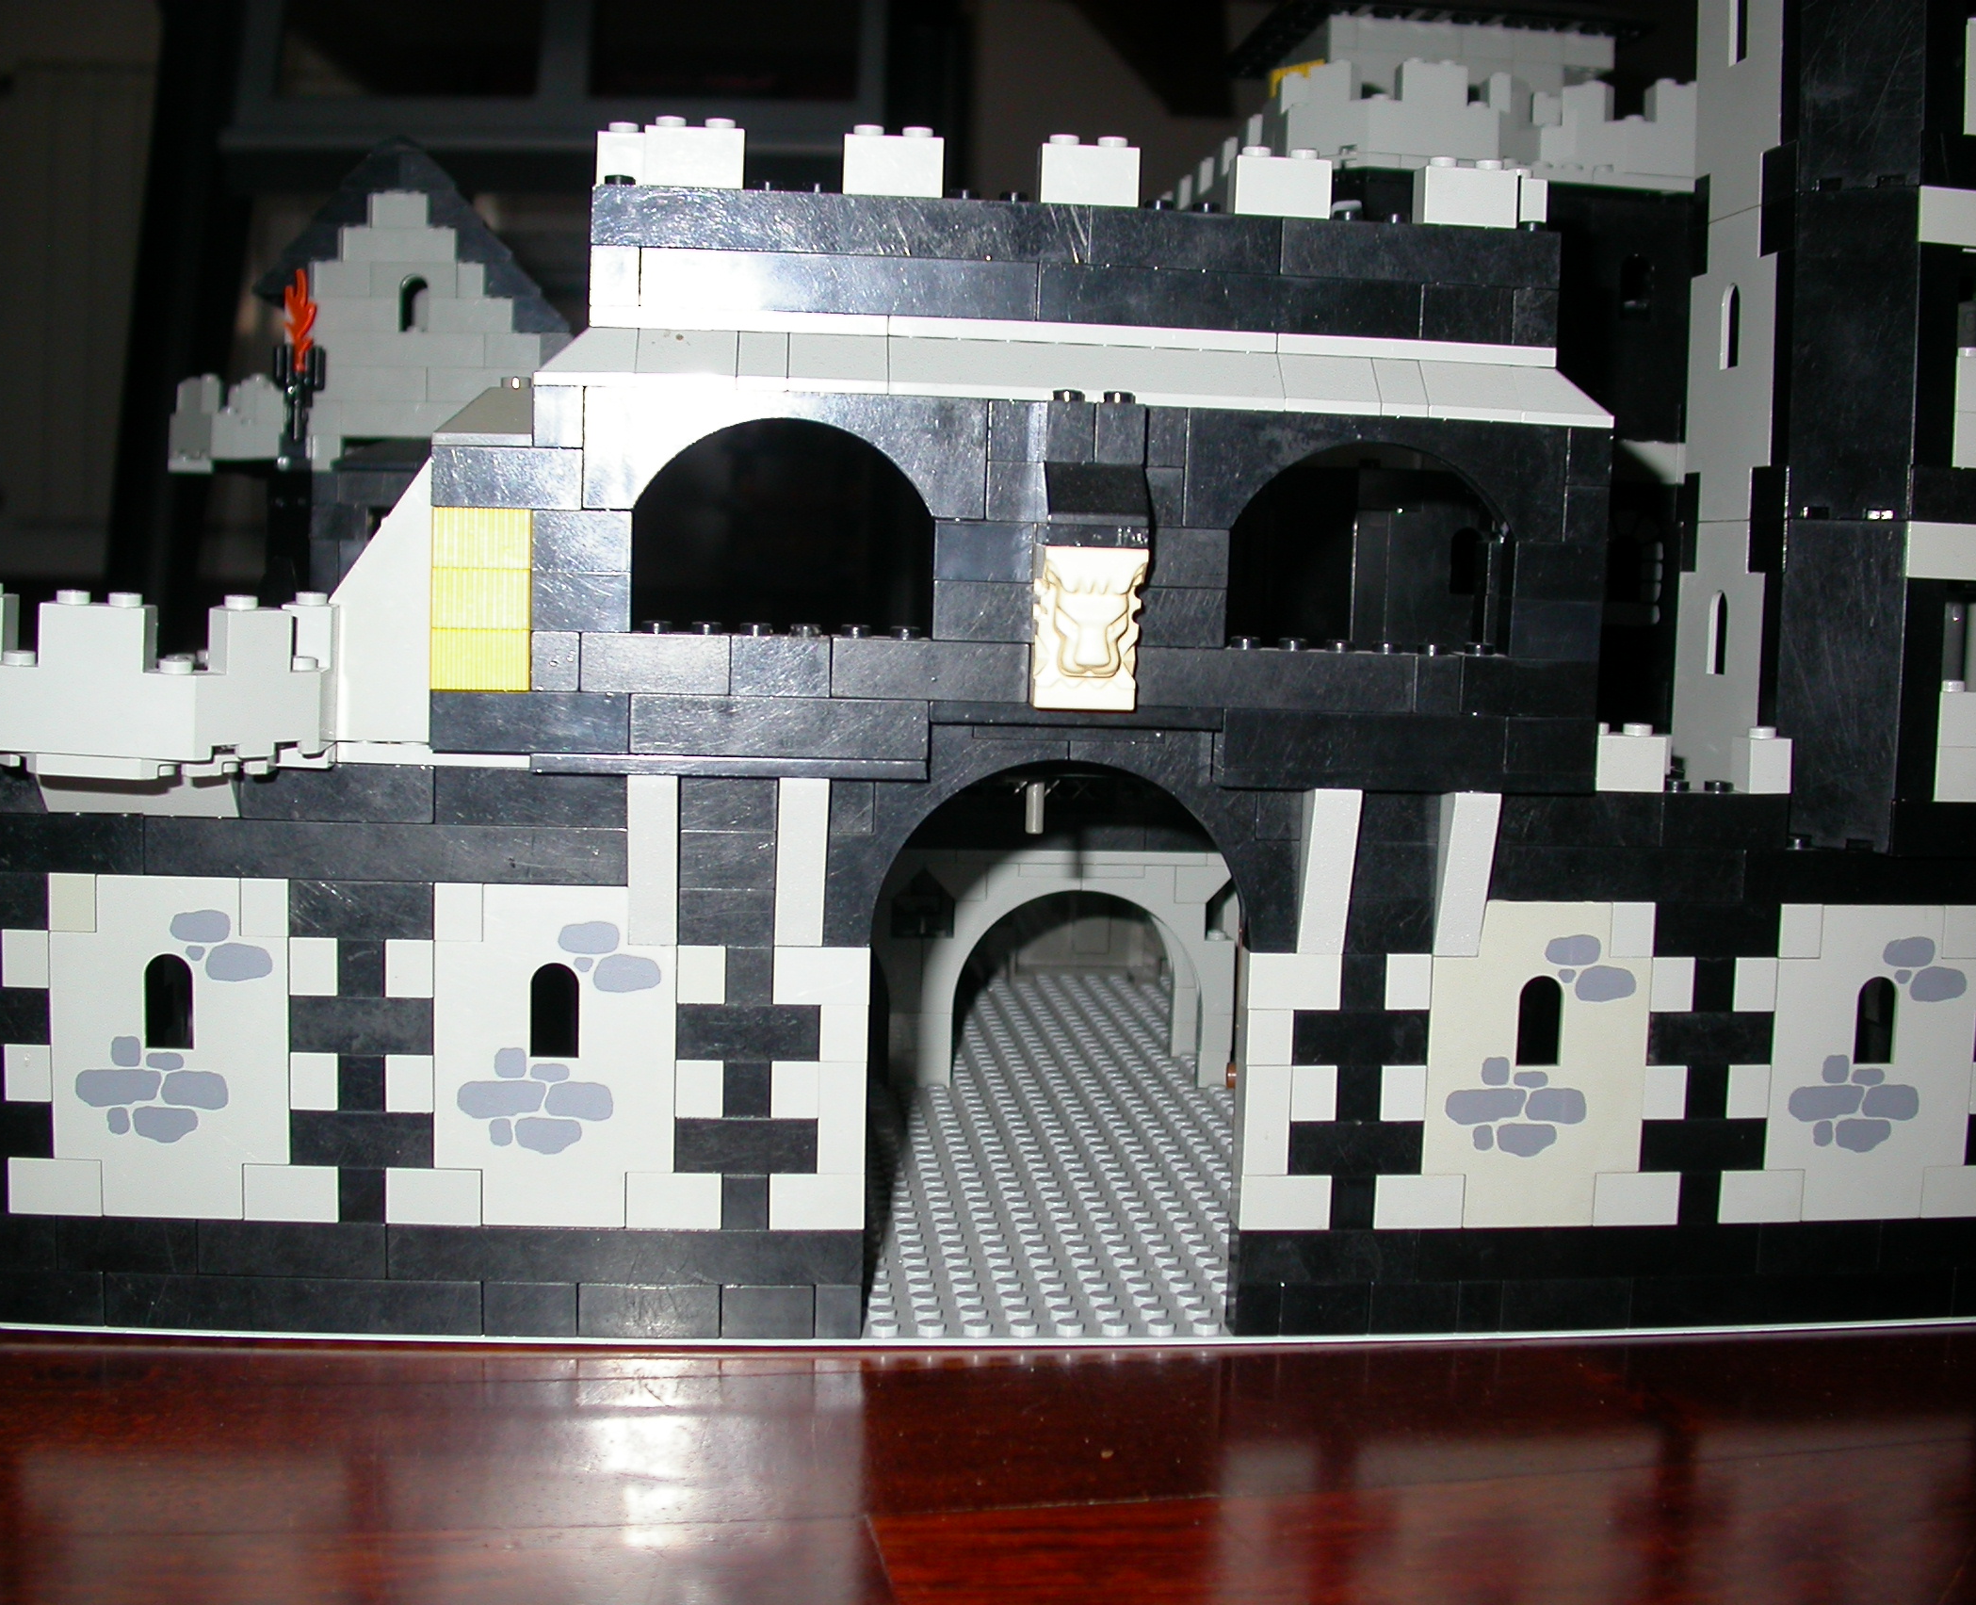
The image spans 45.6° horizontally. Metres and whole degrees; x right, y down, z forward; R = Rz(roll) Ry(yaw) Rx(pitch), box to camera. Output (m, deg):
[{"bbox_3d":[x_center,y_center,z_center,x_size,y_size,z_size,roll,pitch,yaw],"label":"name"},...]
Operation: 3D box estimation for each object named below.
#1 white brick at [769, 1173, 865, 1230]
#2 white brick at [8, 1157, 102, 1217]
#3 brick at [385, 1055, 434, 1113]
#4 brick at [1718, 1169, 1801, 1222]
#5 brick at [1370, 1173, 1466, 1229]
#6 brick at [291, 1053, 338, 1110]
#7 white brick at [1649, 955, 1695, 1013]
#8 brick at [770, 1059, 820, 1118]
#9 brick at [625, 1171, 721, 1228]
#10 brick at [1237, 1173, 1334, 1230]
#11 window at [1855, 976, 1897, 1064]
[{"bbox_3d":[-0.029,0.067,0.400,0.016,0.010,0.008,1,6,-6],"label":"white brick"},{"bbox_3d":[-0.156,0.064,0.395,0.016,0.010,0.008,1,5,-6],"label":"white brick"},{"bbox_3d":[-0.096,0.046,0.393,0.008,0.010,0.008,1,5,-6],"label":"brick"},{"bbox_3d":[0.137,0.070,0.422,0.016,0.010,0.008,1,5,-6],"label":"brick"},{"bbox_3d":[0.075,0.069,0.412,0.016,0.010,0.008,1,5,-6],"label":"brick"},{"bbox_3d":[-0.111,0.045,0.390,0.008,0.010,0.008,1,6,-6],"label":"brick"},{"bbox_3d":[0.118,0.031,0.410,0.008,0.011,0.008,1,5,-6],"label":"white brick"},{"bbox_3d":[-0.033,0.048,0.399,0.008,0.010,0.008,1,5,-6],"label":"brick"},{"bbox_3d":[-0.053,0.065,0.395,0.016,0.011,0.008,1,5,-6],"label":"brick"},{"bbox_3d":[0.050,0.068,0.406,0.016,0.011,0.008,1,5,-6],"label":"brick"},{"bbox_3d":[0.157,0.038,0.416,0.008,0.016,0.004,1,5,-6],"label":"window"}]

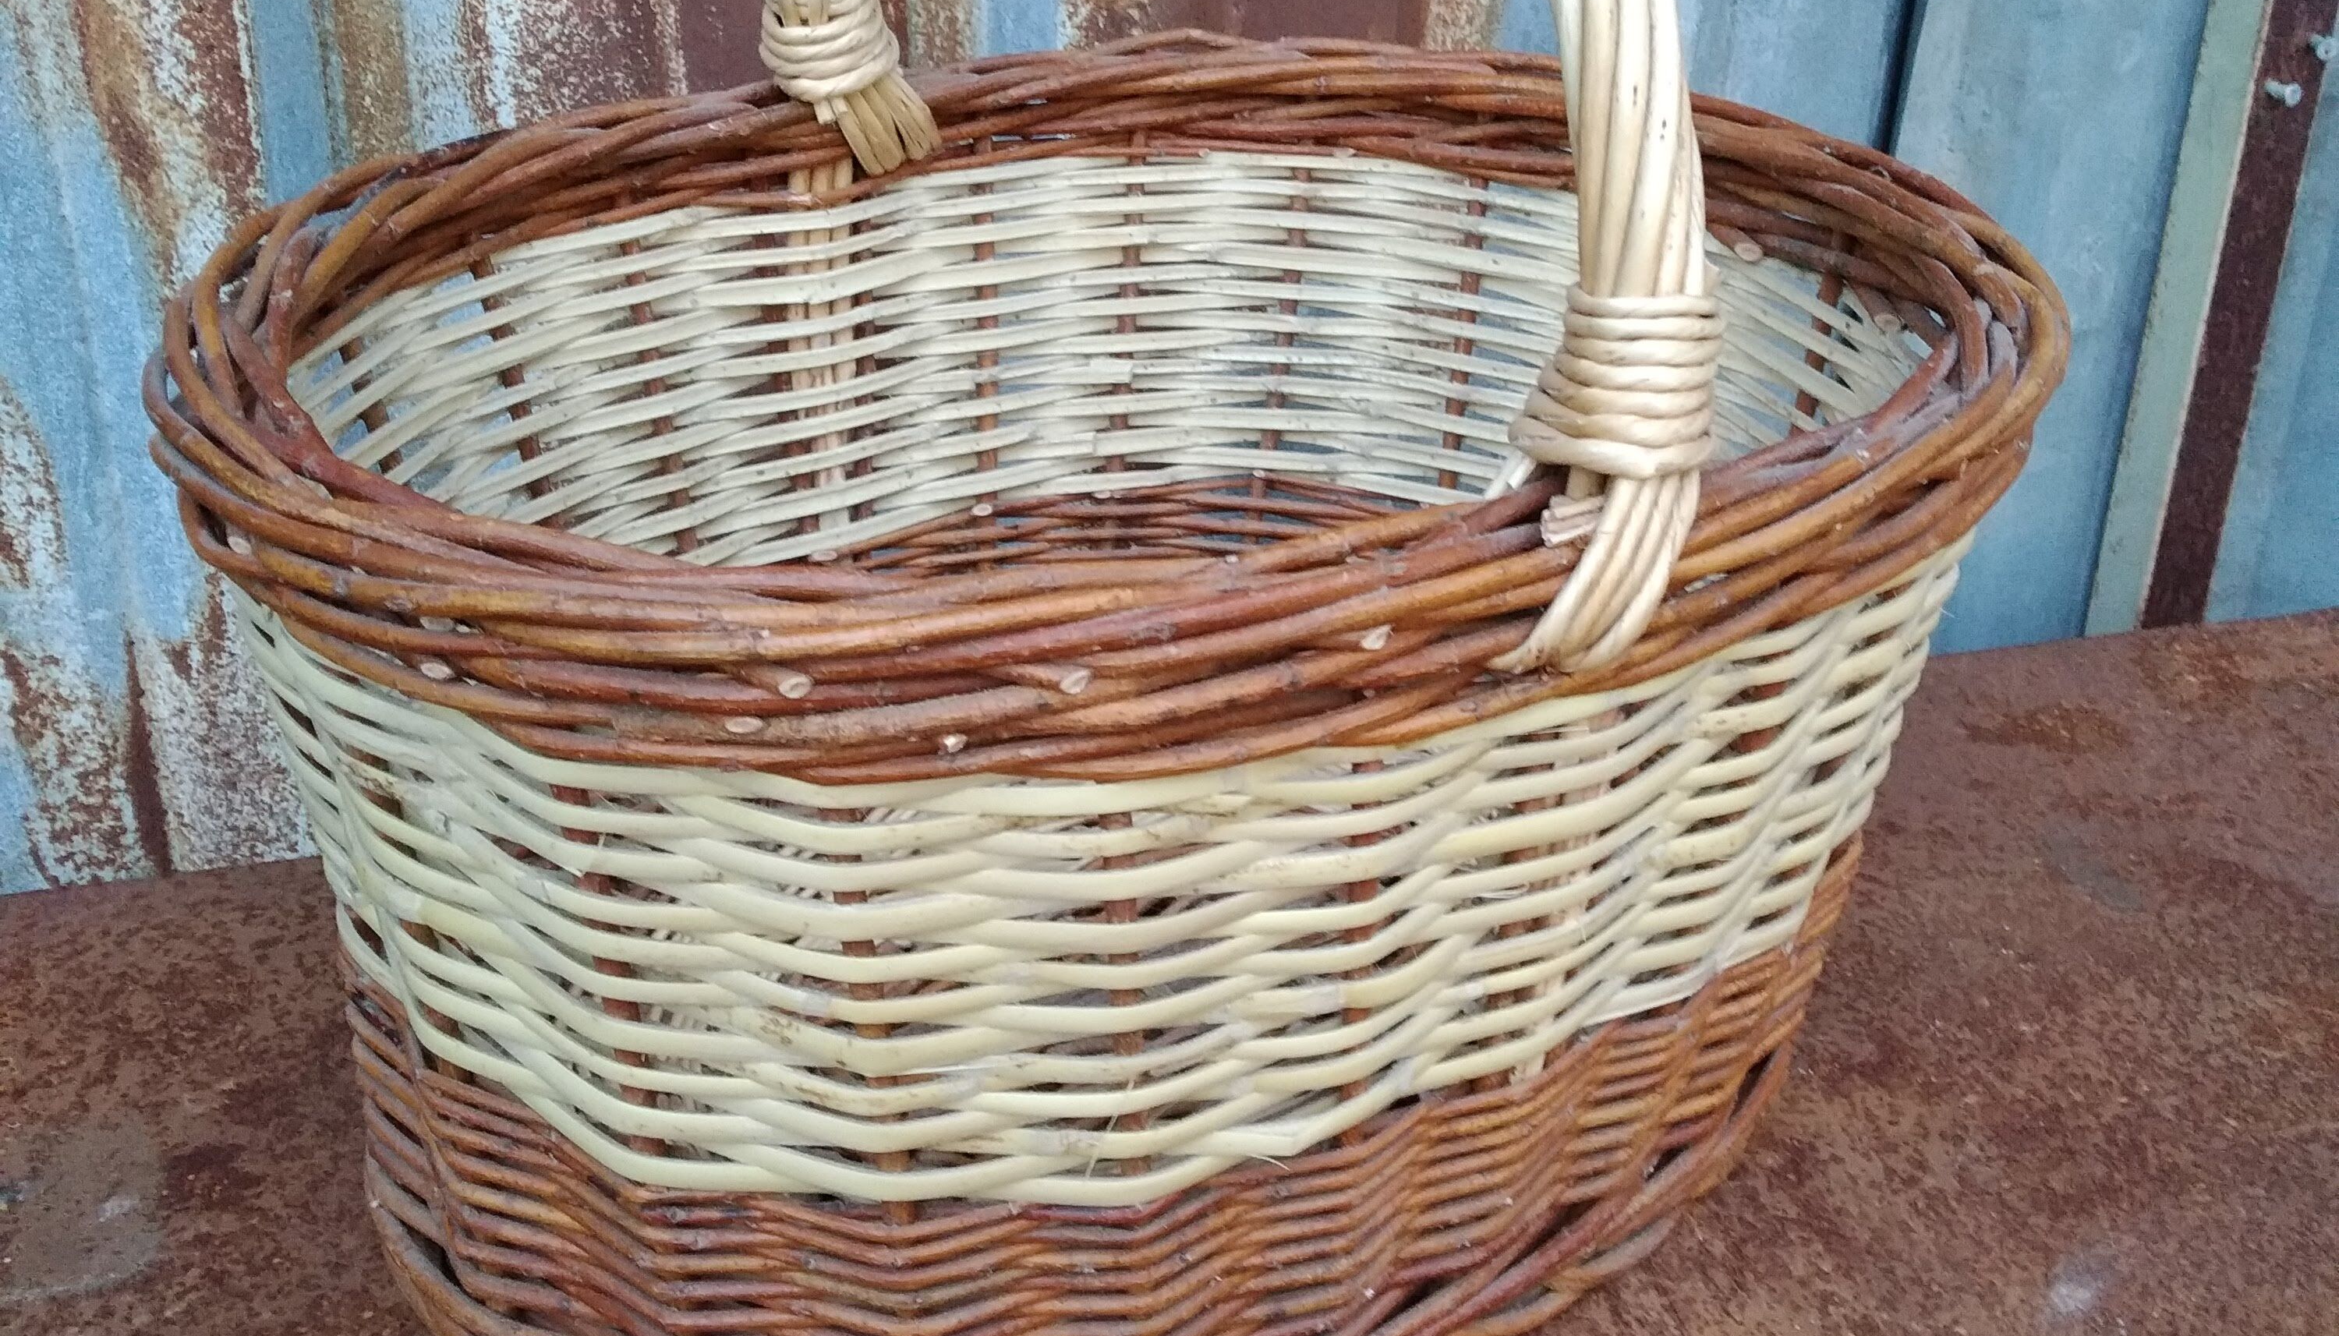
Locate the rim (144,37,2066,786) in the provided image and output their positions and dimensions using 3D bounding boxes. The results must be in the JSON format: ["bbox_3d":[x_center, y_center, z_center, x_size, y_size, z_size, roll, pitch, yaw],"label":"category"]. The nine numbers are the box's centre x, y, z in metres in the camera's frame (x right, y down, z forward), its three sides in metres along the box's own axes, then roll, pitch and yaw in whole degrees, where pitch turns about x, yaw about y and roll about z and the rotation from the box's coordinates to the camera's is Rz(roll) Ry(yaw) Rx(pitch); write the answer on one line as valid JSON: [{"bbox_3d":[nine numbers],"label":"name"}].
[{"bbox_3d":[-0.003,-0.081,0.520,0.414,0.035,0.337,-15,33,-28],"label":"rim"}]

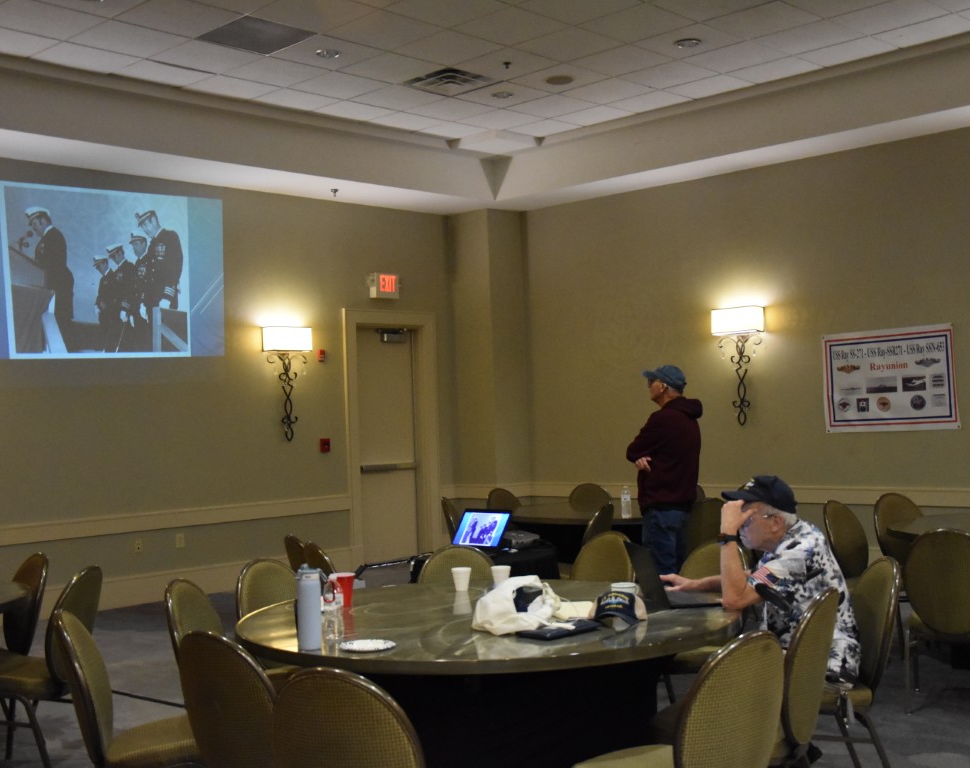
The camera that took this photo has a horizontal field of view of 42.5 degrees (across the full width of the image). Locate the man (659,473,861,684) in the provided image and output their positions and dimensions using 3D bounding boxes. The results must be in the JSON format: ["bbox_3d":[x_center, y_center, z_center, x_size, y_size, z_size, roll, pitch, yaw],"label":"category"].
[{"bbox_3d":[1.065,0.958,4.693,0.760,1.230,0.560,-2,-2,-5],"label":"man"}]

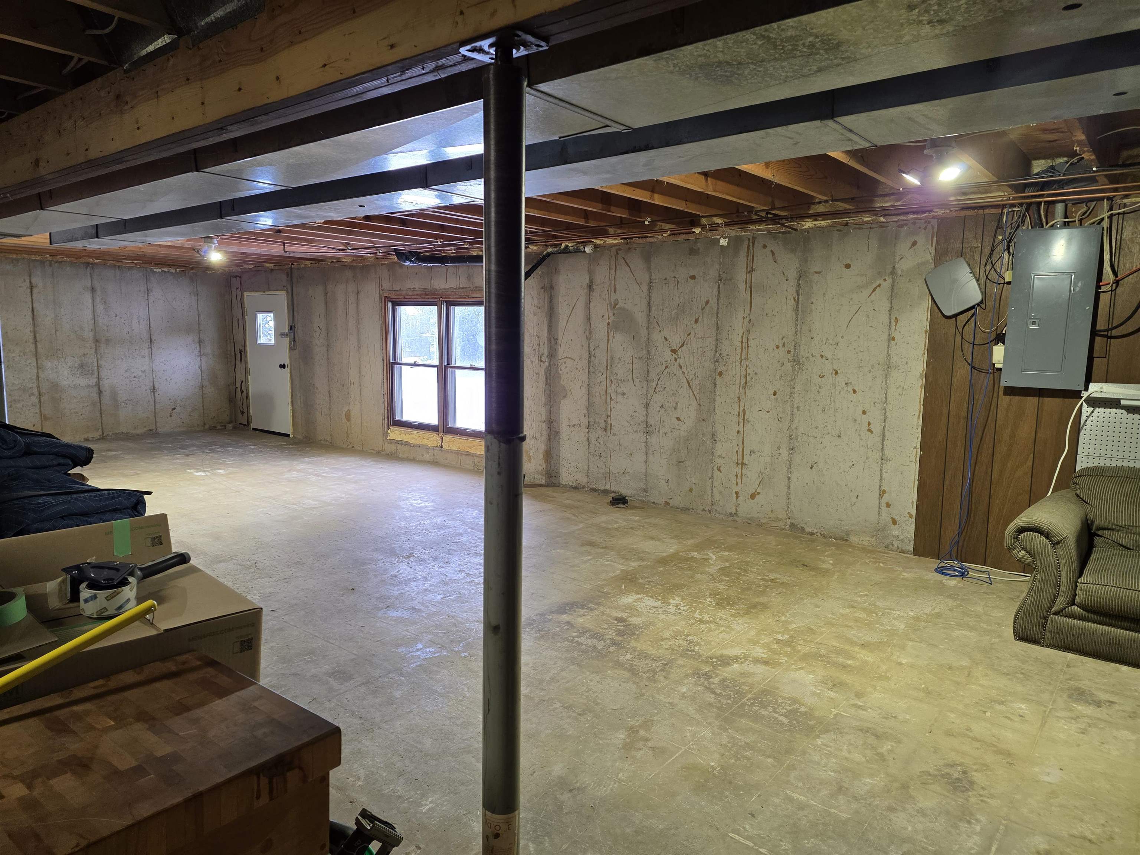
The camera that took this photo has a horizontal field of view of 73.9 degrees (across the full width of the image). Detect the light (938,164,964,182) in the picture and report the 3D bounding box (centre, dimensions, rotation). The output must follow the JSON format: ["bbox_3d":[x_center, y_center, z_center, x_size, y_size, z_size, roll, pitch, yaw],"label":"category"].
[{"bbox_3d":[1.417,-0.948,2.820,0.105,0.060,0.105,7,10,39],"label":"light"}]

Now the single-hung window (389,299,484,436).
[{"bbox_3d":[-1.292,-0.613,7.662,1.650,1.350,0.110,7,10,39],"label":"single-hung window"}]

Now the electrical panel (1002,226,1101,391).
[{"bbox_3d":[2.676,-0.664,4.207,0.390,0.875,0.110,7,10,39],"label":"electrical panel"}]

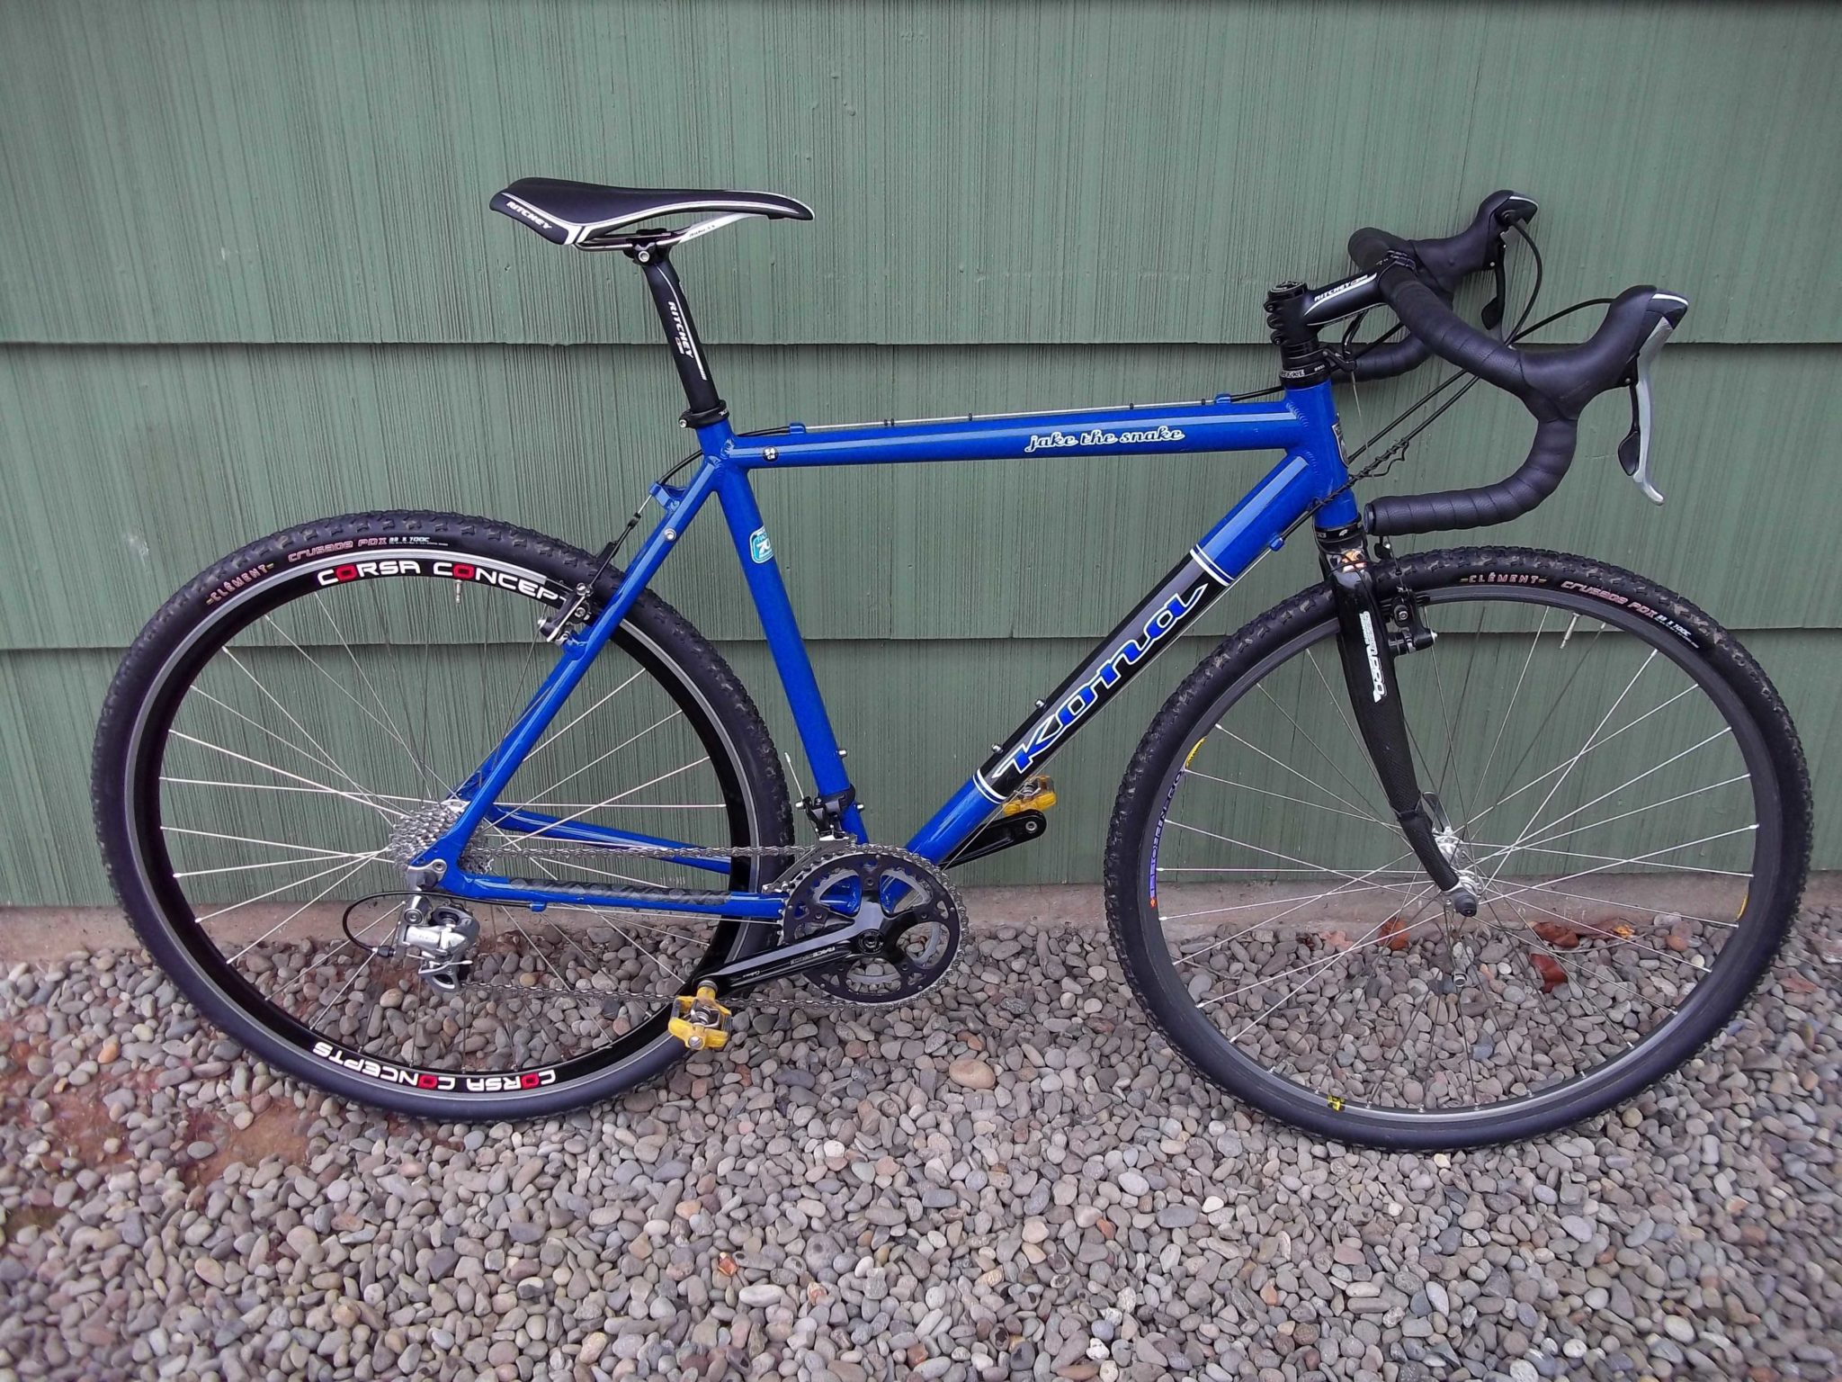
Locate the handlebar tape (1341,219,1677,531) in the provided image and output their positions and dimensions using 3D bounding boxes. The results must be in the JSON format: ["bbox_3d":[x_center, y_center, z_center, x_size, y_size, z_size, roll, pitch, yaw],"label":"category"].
[{"bbox_3d":[0.472,-0.306,1.503,0.225,0.198,0.455,3,25,2],"label":"handlebar tape"}]

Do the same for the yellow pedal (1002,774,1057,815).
[{"bbox_3d":[0.118,0.114,1.845,0.064,0.032,0.078,-11,24,5],"label":"yellow pedal"}]

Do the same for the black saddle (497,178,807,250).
[{"bbox_3d":[-0.230,-0.407,1.458,0.277,0.055,0.135,2,25,0],"label":"black saddle"}]

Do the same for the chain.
[{"bbox_3d":[-0.230,0.234,1.694,0.535,0.193,0.020,2,25,0],"label":"chain"}]

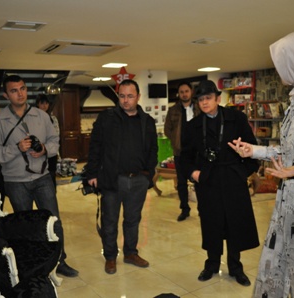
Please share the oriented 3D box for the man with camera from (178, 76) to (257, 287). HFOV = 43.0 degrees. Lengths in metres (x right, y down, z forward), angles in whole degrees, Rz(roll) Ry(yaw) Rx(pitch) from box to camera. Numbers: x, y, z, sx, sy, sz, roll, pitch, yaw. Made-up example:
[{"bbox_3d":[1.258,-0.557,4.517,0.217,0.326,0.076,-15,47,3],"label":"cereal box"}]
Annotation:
[{"bbox_3d":[0.623,0.262,3.182,0.660,1.680,0.460,-1,6,13],"label":"man with camera"}]

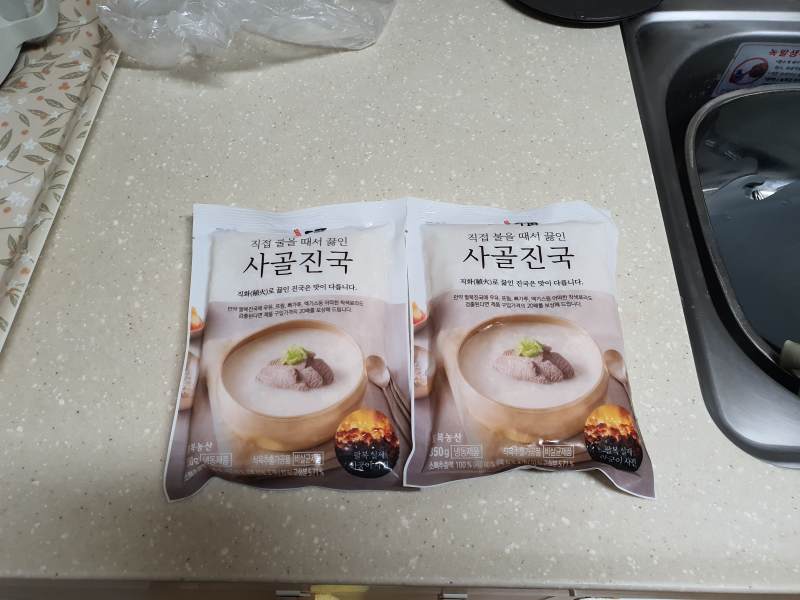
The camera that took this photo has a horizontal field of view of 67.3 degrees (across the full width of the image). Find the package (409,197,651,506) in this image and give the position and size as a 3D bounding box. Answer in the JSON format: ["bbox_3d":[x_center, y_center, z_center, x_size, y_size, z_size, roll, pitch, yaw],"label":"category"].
[{"bbox_3d":[0.087,0.019,0.430,0.163,0.028,0.229,0,65,0],"label":"package"}]

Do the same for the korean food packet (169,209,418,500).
[{"bbox_3d":[-0.075,0.021,0.430,0.170,0.028,0.226,-2,65,-1],"label":"korean food packet"}]

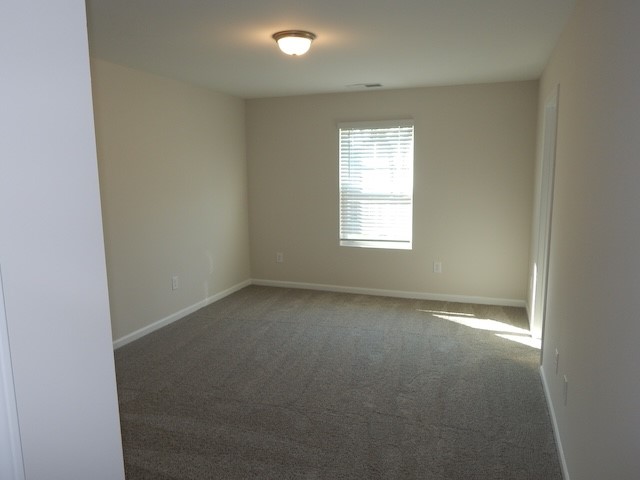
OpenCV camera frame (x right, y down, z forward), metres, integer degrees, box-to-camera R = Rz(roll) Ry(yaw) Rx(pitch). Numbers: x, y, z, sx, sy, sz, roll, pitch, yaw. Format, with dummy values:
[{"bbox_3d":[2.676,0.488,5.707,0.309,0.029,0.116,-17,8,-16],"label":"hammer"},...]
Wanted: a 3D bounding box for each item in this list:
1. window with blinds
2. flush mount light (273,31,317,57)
[{"bbox_3d":[0.667,-0.642,5.533,0.905,1.485,0.090,3,9,20],"label":"window with blinds"},{"bbox_3d":[-0.173,-1.345,3.209,0.307,0.122,0.307,-1,9,0],"label":"flush mount light"}]

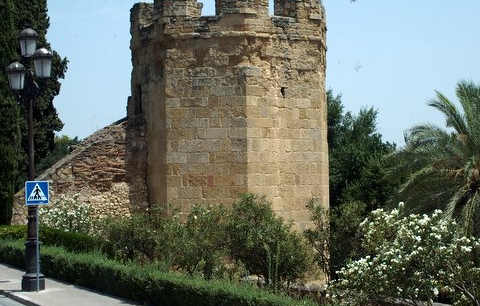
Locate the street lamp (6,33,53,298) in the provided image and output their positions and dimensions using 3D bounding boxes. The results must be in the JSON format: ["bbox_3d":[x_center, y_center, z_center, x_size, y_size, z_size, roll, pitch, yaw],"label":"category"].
[{"bbox_3d":[-5.260,0.110,21.650,1.120,6.550,0.980,-1,-2,-14],"label":"street lamp"}]

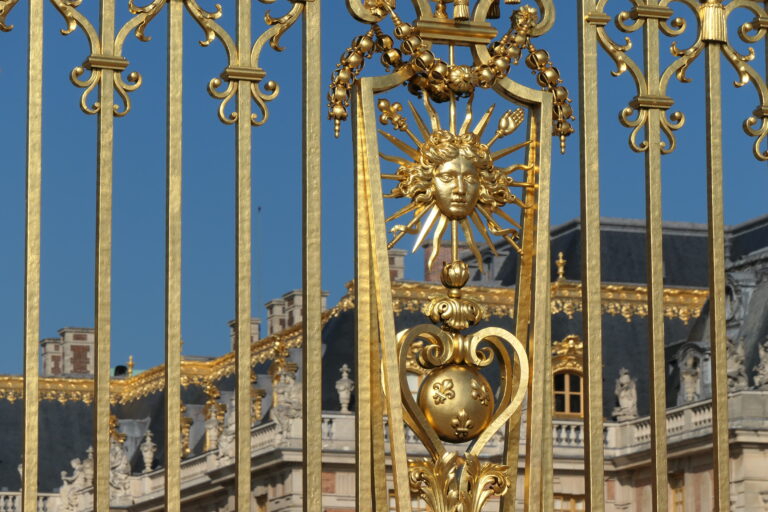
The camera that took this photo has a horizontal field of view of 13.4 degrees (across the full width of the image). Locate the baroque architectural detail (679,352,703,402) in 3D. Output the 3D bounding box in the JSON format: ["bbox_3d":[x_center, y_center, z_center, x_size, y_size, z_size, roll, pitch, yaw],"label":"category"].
[{"bbox_3d":[10.477,4.169,111.562,0.660,1.733,0.660,0,-10,0],"label":"baroque architectural detail"}]

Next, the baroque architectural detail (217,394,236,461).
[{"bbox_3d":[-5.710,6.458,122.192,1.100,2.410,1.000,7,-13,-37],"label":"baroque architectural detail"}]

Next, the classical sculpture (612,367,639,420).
[{"bbox_3d":[8.621,4.942,116.029,0.880,1.899,0.880,-5,-11,26],"label":"classical sculpture"}]

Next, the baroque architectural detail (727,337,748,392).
[{"bbox_3d":[11.675,3.631,108.710,1.000,1.919,1.000,-5,-11,26],"label":"baroque architectural detail"}]

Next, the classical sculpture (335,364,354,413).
[{"bbox_3d":[-1.361,4.650,113.917,0.660,1.707,0.660,0,-10,0],"label":"classical sculpture"}]

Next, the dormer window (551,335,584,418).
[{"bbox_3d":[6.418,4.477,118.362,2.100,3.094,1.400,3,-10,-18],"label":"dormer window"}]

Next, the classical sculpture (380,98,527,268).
[{"bbox_3d":[0.234,-0.234,10.030,0.490,0.540,0.200,3,-10,-18],"label":"classical sculpture"}]

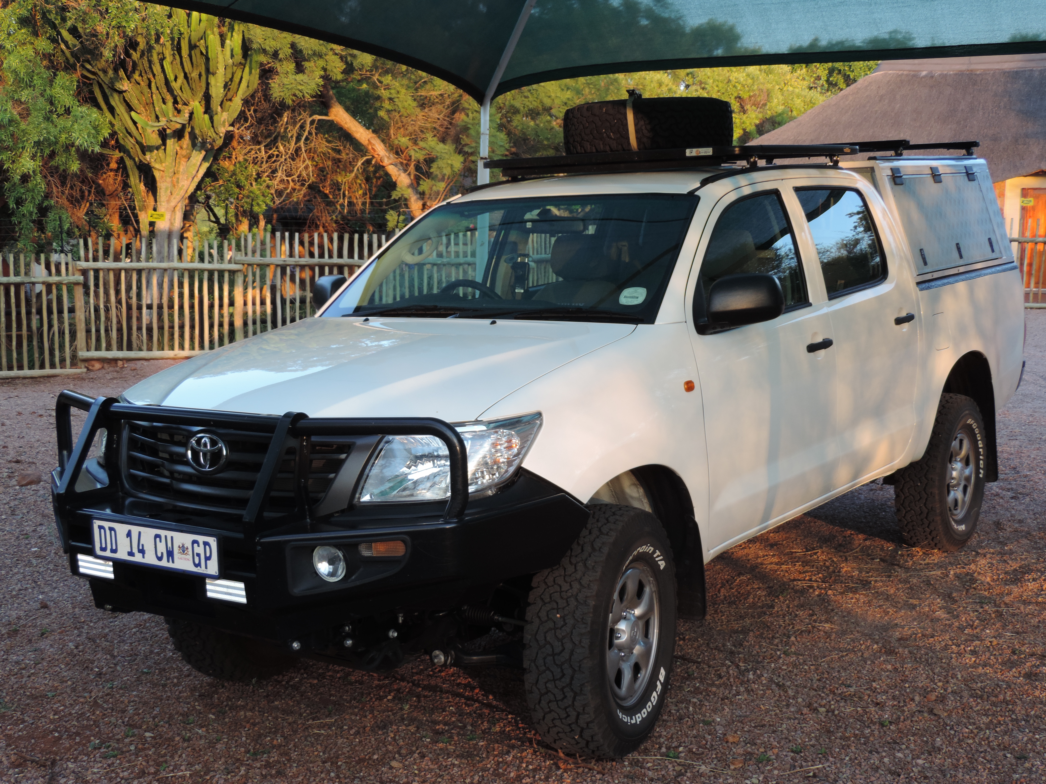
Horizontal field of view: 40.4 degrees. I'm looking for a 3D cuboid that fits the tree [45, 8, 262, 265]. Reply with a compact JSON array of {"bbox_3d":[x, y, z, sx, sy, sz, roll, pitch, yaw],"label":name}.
[{"bbox_3d":[-5.750,-3.500,22.400,3.100,5.000,2.900,-2,7,-14],"label":"tree"}]

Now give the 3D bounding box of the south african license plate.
[{"bbox_3d":[-1.018,0.427,3.921,0.520,0.113,0.015,3,8,35],"label":"south african license plate"}]

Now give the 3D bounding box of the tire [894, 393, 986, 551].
[{"bbox_3d":[2.023,0.389,6.886,0.250,0.770,0.770,3,8,35],"label":"tire"}]

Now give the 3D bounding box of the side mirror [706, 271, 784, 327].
[{"bbox_3d":[0.751,-0.310,4.777,0.250,0.185,0.130,3,8,35],"label":"side mirror"}]

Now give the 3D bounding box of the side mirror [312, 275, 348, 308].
[{"bbox_3d":[-0.741,-0.386,5.823,0.250,0.185,0.130,3,8,35],"label":"side mirror"}]

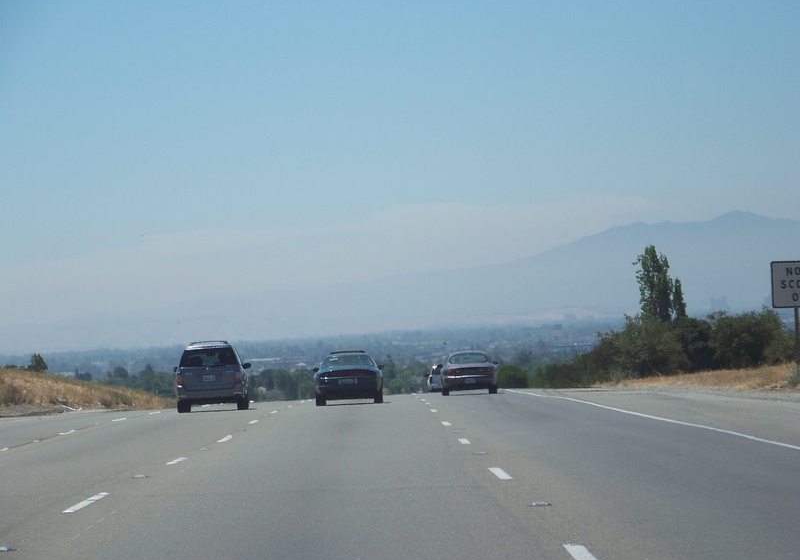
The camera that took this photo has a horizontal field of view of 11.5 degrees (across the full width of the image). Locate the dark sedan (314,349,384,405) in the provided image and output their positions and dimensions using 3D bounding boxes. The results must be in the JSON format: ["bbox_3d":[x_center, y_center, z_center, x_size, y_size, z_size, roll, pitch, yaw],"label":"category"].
[{"bbox_3d":[-1.417,2.777,111.500,1.900,1.430,5.100,-2,-1,0],"label":"dark sedan"}]

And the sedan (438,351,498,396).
[{"bbox_3d":[2.247,3.038,130.000,1.870,1.430,5.000,-2,-1,0],"label":"sedan"}]

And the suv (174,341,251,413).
[{"bbox_3d":[-4.980,2.619,107.000,1.850,1.800,4.780,-2,-1,0],"label":"suv"}]

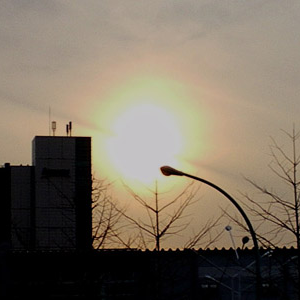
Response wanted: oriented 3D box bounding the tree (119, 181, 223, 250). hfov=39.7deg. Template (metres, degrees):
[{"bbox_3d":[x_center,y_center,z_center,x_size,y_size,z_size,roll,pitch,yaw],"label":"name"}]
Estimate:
[{"bbox_3d":[0.959,6.143,26.453,6.400,8.400,6.000,-1,-7,0],"label":"tree"}]

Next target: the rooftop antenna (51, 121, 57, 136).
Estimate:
[{"bbox_3d":[-19.134,-4.210,83.000,0.900,3.200,0.600,-1,-7,0],"label":"rooftop antenna"}]

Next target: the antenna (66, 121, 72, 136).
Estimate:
[{"bbox_3d":[-16.061,-4.210,83.000,1.000,3.200,0.600,-1,-7,0],"label":"antenna"}]

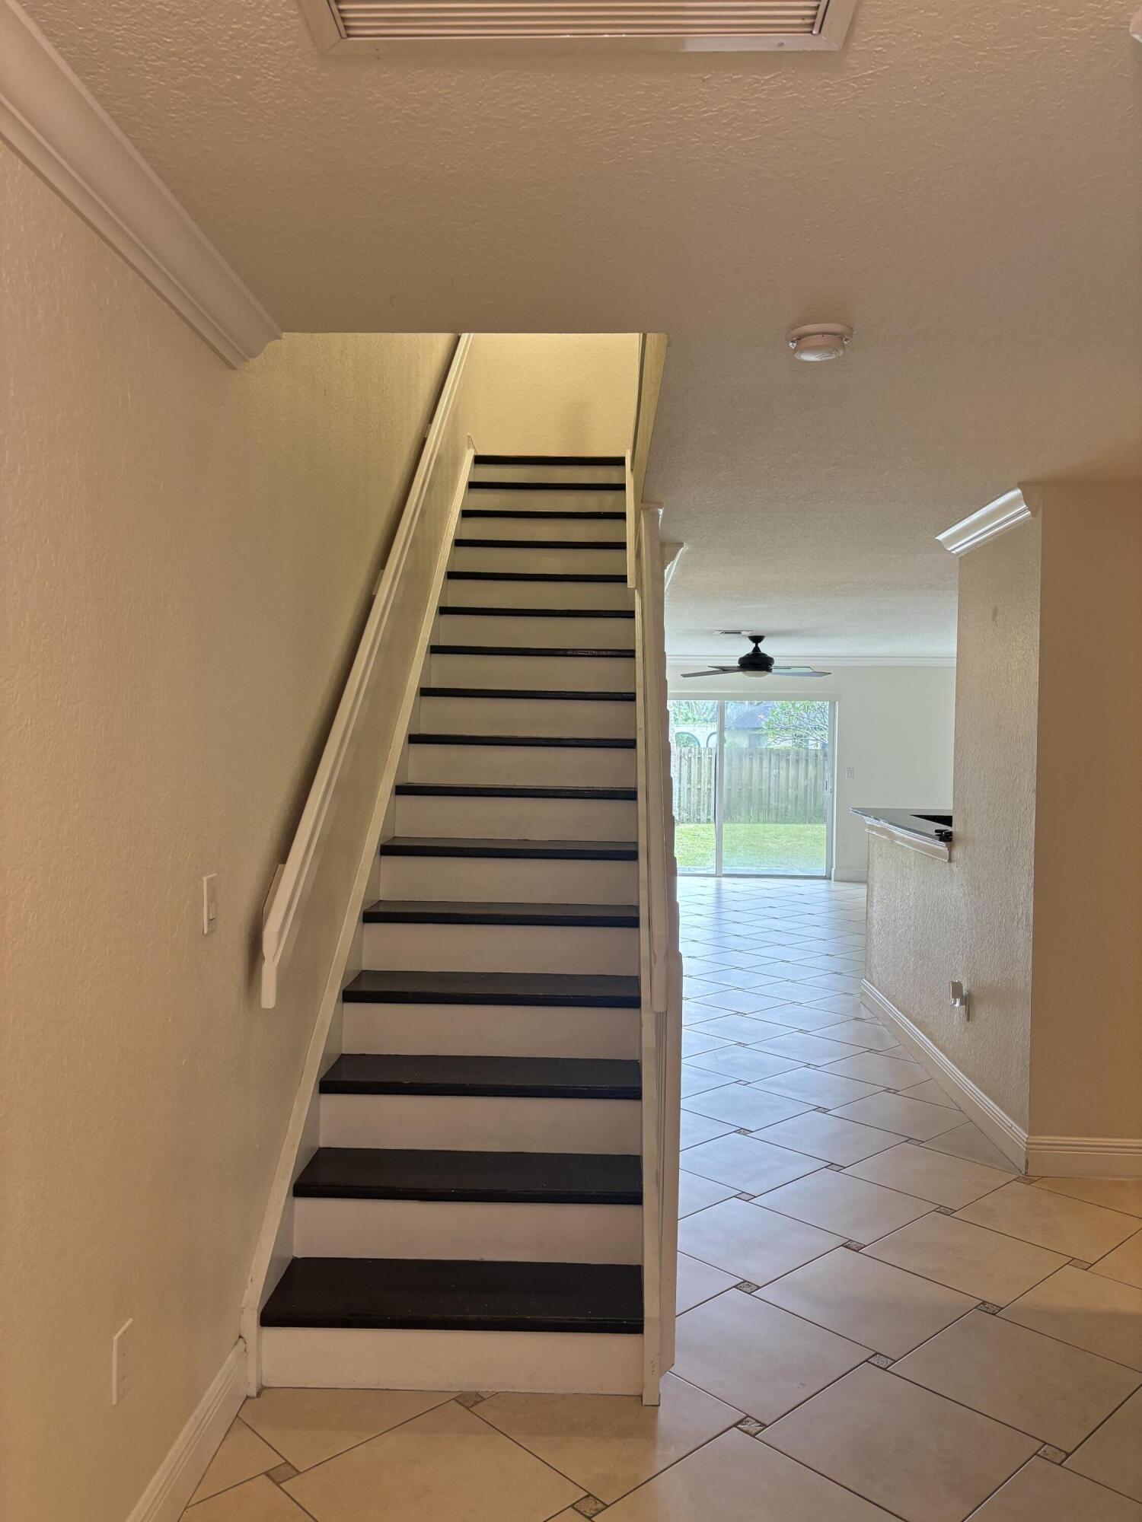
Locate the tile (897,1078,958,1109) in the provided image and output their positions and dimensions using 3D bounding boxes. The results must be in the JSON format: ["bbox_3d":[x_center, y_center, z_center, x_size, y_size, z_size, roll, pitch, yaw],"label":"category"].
[{"bbox_3d":[1.616,1.444,4.920,0.343,0.012,0.343,0,2,-43],"label":"tile"}]

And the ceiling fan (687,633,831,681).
[{"bbox_3d":[1.616,-0.897,10.016,1.300,0.376,1.260,1,1,2],"label":"ceiling fan"}]

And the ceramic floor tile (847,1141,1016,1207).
[{"bbox_3d":[1.261,1.463,4.036,0.447,0.010,0.447,0,2,-43],"label":"ceramic floor tile"}]

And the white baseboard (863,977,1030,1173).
[{"bbox_3d":[1.680,1.389,5.426,0.016,0.137,2.695,1,1,2],"label":"white baseboard"}]

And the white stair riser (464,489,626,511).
[{"bbox_3d":[-0.128,-1.386,6.222,0.851,0.169,0.022,1,1,2],"label":"white stair riser"}]

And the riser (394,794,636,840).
[{"bbox_3d":[-0.200,0.213,4.177,0.883,0.159,0.020,1,1,0],"label":"riser"}]

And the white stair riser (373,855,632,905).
[{"bbox_3d":[-0.210,0.406,3.876,0.872,0.154,0.020,1,1,0],"label":"white stair riser"}]

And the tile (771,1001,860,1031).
[{"bbox_3d":[1.261,1.417,6.304,0.447,0.010,0.447,0,2,-43],"label":"tile"}]

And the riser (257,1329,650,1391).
[{"bbox_3d":[-0.273,1.395,2.676,0.883,0.152,0.020,1,1,0],"label":"riser"}]

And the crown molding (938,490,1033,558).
[{"bbox_3d":[1.648,-0.942,4.575,0.083,0.108,1.050,1,1,2],"label":"crown molding"}]

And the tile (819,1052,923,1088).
[{"bbox_3d":[1.447,1.441,5.311,0.448,0.010,0.448,0,2,-43],"label":"tile"}]

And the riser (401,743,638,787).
[{"bbox_3d":[-0.188,0.018,4.427,0.883,0.152,0.020,1,1,0],"label":"riser"}]

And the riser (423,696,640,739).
[{"bbox_3d":[-0.173,-0.178,4.620,0.872,0.154,0.020,1,1,0],"label":"riser"}]

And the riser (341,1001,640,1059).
[{"bbox_3d":[-0.241,0.816,3.470,0.898,0.160,0.020,1,1,2],"label":"riser"}]

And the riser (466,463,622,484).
[{"bbox_3d":[-0.118,-1.594,6.473,0.851,0.165,0.022,1,1,2],"label":"riser"}]

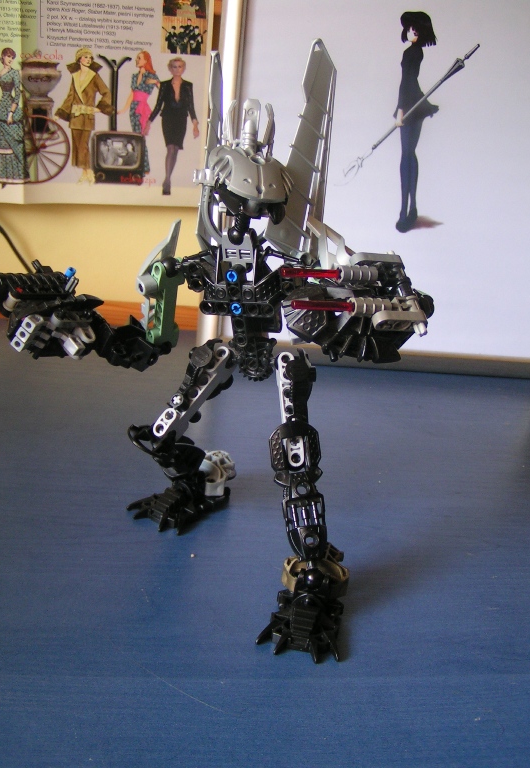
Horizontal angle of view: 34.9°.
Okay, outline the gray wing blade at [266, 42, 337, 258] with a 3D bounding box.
[{"bbox_3d":[0.022,-0.118,0.423,0.008,0.112,0.048,1,-13,34],"label":"gray wing blade"}]

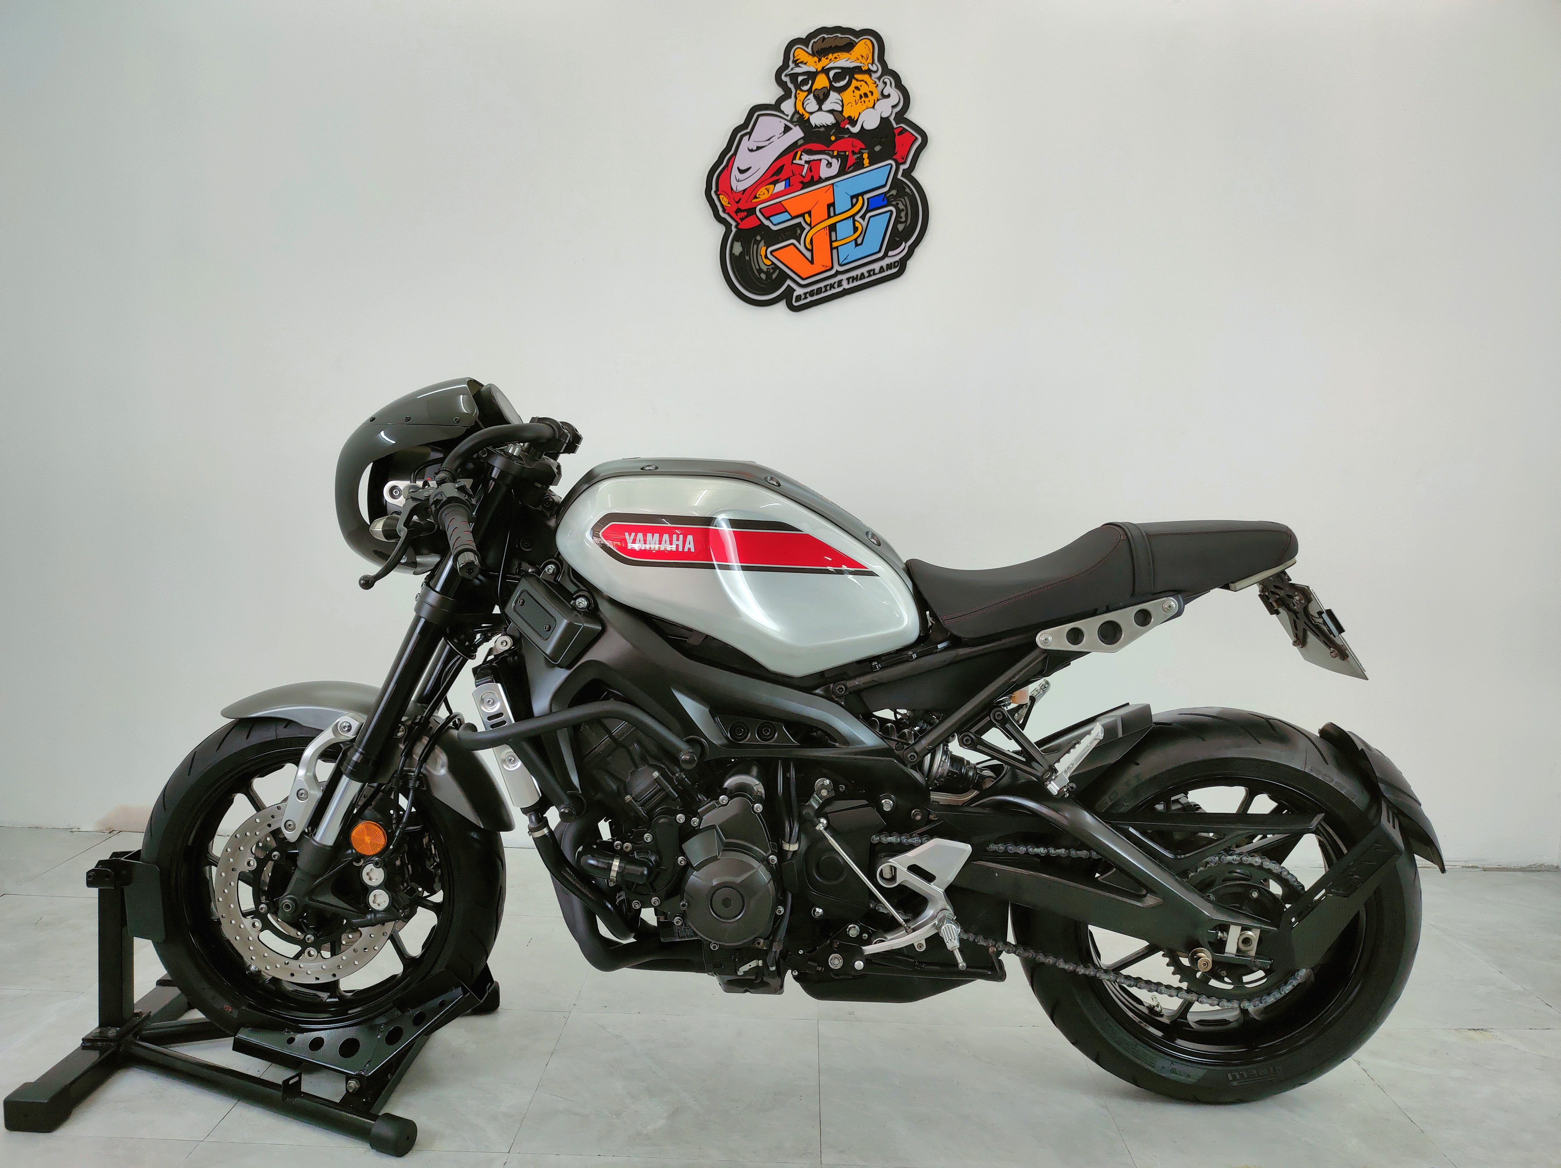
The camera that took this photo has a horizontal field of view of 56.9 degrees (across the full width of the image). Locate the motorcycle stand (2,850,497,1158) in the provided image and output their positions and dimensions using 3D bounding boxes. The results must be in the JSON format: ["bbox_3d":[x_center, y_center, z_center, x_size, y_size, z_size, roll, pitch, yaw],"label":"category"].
[{"bbox_3d":[-0.835,0.617,2.365,0.635,0.375,0.600,1,5,0],"label":"motorcycle stand"}]

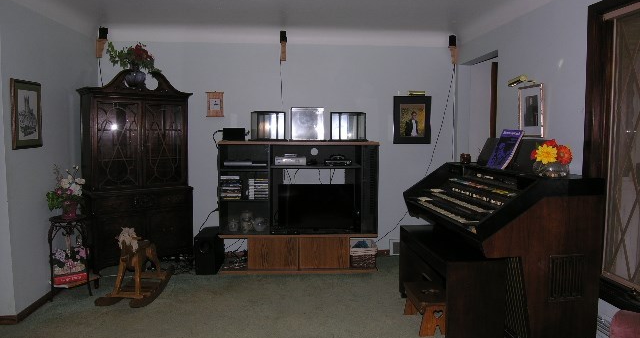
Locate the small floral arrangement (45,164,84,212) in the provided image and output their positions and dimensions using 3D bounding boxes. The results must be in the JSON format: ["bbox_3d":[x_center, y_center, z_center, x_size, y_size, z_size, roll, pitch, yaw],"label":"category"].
[{"bbox_3d":[-2.085,0.157,3.668,0.280,0.375,0.260,0,5,-5],"label":"small floral arrangement"}]

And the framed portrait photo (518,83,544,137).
[{"bbox_3d":[1.577,-0.429,3.309,0.025,0.380,0.315,0,6,-4],"label":"framed portrait photo"}]

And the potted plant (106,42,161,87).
[{"bbox_3d":[-1.819,-1.004,4.327,0.490,0.450,0.340,-3,7,-32],"label":"potted plant"}]

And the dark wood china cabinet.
[{"bbox_3d":[-1.851,0.008,4.525,1.030,1.970,0.470,-3,7,-32],"label":"dark wood china cabinet"}]

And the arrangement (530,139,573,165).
[{"bbox_3d":[1.407,-0.100,2.698,0.225,0.155,0.170,0,6,-4],"label":"arrangement"}]

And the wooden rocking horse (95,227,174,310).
[{"bbox_3d":[-1.573,0.763,3.838,0.320,0.600,0.780,0,5,5],"label":"wooden rocking horse"}]

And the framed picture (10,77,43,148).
[{"bbox_3d":[-2.196,-0.406,3.341,0.030,0.505,0.370,0,5,-5],"label":"framed picture"}]

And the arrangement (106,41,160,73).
[{"bbox_3d":[-1.811,-1.088,4.328,0.500,0.300,0.320,-2,6,-25],"label":"arrangement"}]

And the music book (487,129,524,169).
[{"bbox_3d":[1.356,-0.142,3.249,0.022,0.305,0.240,26,3,-6],"label":"music book"}]

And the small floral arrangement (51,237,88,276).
[{"bbox_3d":[-2.089,0.724,3.708,0.250,0.345,0.220,0,5,-5],"label":"small floral arrangement"}]

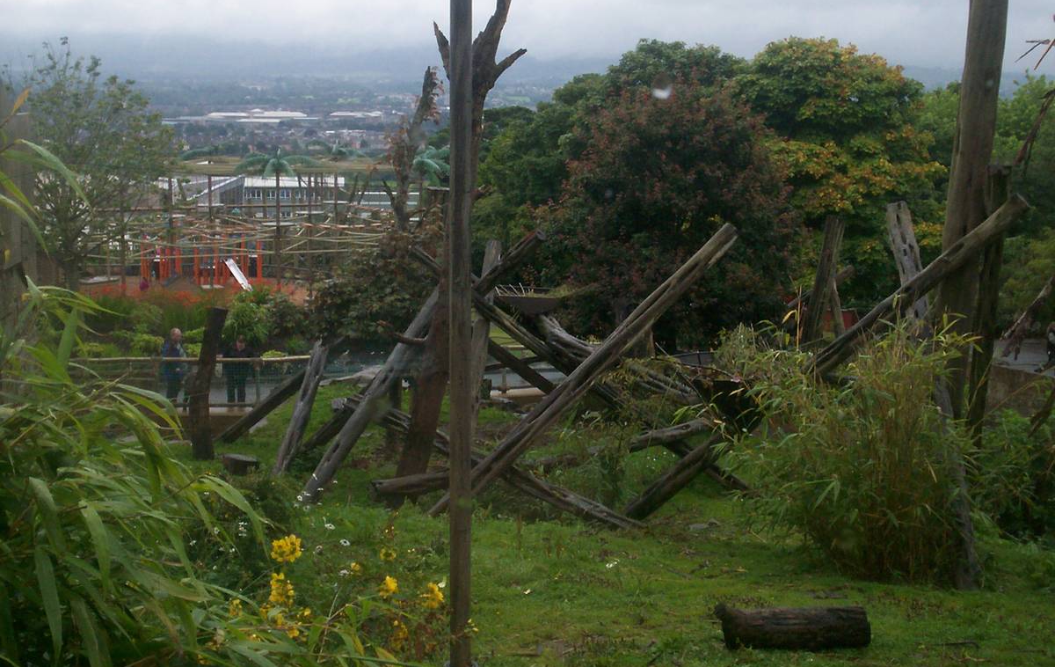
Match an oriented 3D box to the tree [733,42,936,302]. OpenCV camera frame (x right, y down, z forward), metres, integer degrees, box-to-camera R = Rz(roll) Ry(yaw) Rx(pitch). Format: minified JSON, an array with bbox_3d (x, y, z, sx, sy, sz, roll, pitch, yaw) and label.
[{"bbox_3d":[9.329,-4.342,43.961,6.600,8.879,6.400,0,11,0],"label":"tree"}]

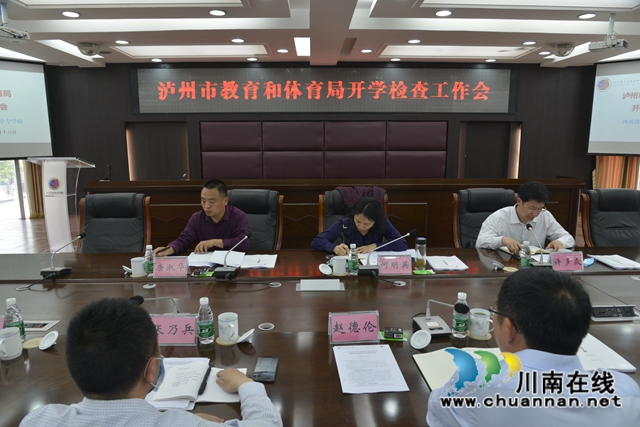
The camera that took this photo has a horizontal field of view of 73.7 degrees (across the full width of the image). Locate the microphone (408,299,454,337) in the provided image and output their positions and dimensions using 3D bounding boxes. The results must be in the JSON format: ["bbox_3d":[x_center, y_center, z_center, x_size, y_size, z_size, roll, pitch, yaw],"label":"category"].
[{"bbox_3d":[0.462,0.405,1.667,0.135,0.190,0.300,-1,9,-7],"label":"microphone"}]

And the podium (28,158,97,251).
[{"bbox_3d":[-3.367,-0.105,5.714,0.623,1.266,0.462,0,10,0],"label":"podium"}]

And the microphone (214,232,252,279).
[{"bbox_3d":[-0.509,0.247,2.599,0.147,0.195,0.416,3,10,15],"label":"microphone"}]

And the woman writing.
[{"bbox_3d":[0.291,0.423,3.215,0.643,1.131,0.724,0,10,0],"label":"woman writing"}]

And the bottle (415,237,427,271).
[{"bbox_3d":[0.617,0.248,2.598,0.063,0.196,0.063,0,10,0],"label":"bottle"}]

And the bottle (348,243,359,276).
[{"bbox_3d":[0.198,0.272,2.506,0.060,0.178,0.060,0,10,0],"label":"bottle"}]

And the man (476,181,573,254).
[{"bbox_3d":[1.497,0.362,3.276,0.663,1.231,0.754,-1,10,-5],"label":"man"}]

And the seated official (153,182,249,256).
[{"bbox_3d":[-0.840,0.356,3.354,0.660,1.270,0.780,2,9,12],"label":"seated official"}]

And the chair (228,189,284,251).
[{"bbox_3d":[-0.607,0.408,3.473,0.630,1.130,0.680,0,9,-2],"label":"chair"}]

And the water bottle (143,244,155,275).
[{"bbox_3d":[-1.024,0.276,2.545,0.060,0.175,0.060,0,9,0],"label":"water bottle"}]

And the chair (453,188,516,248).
[{"bbox_3d":[1.448,0.408,3.473,0.630,1.130,0.680,0,9,-2],"label":"chair"}]

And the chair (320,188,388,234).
[{"bbox_3d":[0.295,0.408,3.473,0.630,1.130,0.680,0,9,-2],"label":"chair"}]

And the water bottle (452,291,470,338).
[{"bbox_3d":[0.568,0.406,1.709,0.060,0.175,0.060,0,9,0],"label":"water bottle"}]

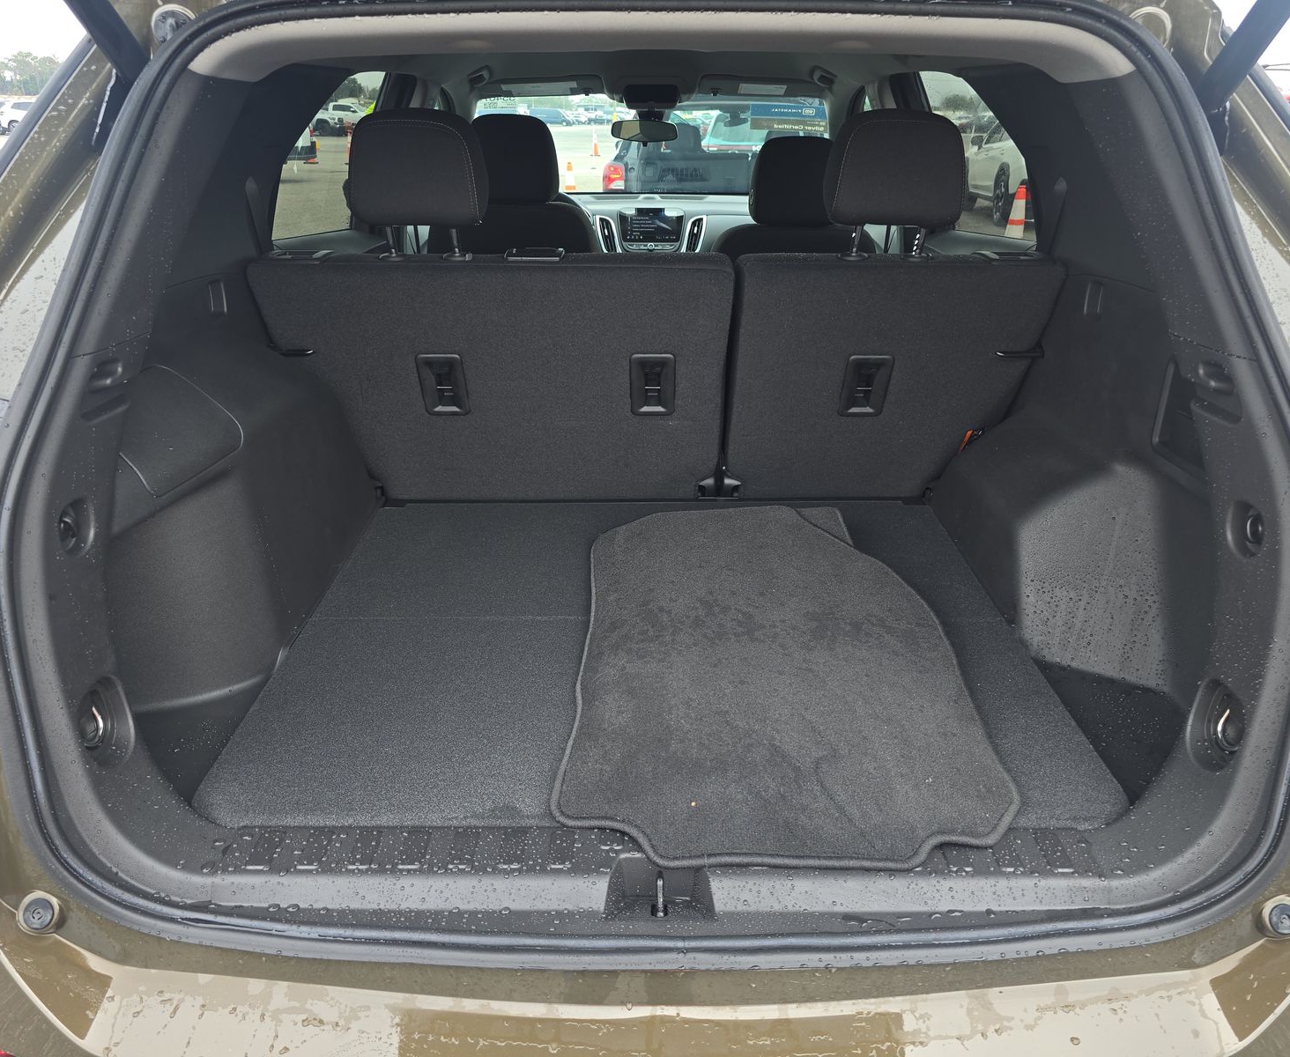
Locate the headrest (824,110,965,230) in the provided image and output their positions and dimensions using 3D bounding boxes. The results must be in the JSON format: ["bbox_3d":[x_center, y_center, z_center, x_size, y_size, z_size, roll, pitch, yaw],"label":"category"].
[{"bbox_3d":[0.389,-0.559,1.460,0.205,0.167,0.112,0,33,0],"label":"headrest"}]

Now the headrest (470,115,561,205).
[{"bbox_3d":[-0.346,-0.956,2.420,0.250,0.212,0.125,0,33,0],"label":"headrest"}]

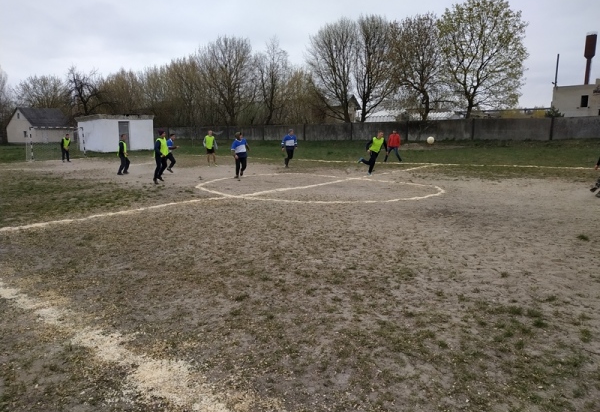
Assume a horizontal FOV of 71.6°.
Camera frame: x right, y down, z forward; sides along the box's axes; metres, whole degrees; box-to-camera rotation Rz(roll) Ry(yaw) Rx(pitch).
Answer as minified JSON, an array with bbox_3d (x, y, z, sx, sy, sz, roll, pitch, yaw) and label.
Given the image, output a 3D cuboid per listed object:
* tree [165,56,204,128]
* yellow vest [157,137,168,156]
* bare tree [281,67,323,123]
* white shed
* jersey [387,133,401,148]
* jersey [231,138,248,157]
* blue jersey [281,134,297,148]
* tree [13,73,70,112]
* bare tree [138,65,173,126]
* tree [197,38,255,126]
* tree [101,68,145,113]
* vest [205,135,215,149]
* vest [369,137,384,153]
[{"bbox_3d":[-16.970,-15.915,61.141,5.877,11.835,5.583,0,10,0],"label":"tree"},{"bbox_3d":[-4.363,-1.863,13.200,0.310,0.620,0.420,5,12,29],"label":"yellow vest"},{"bbox_3d":[0.186,-12.759,51.550,5.203,8.676,4.943,0,10,0],"label":"bare tree"},{"bbox_3d":[-15.364,-6.058,34.623,4.300,2.900,4.600,8,14,41],"label":"white shed"},{"bbox_3d":[4.829,-3.391,21.439,0.660,0.720,0.340,1,10,7],"label":"jersey"},{"bbox_3d":[-2.181,-2.081,15.000,0.600,0.700,0.340,-4,11,-17],"label":"jersey"},{"bbox_3d":[-0.517,-2.931,18.700,0.640,0.640,0.320,-2,10,-6],"label":"blue jersey"},{"bbox_3d":[-45.983,-17.522,74.000,9.400,10.800,9.200,-1,10,0],"label":"tree"},{"bbox_3d":[-22.289,-15.960,64.182,5.244,10.950,4.982,0,10,0],"label":"bare tree"},{"bbox_3d":[-10.282,-16.665,59.000,8.400,14.000,8.200,-1,10,0],"label":"tree"},{"bbox_3d":[-29.868,-16.911,70.000,7.000,11.000,7.000,-1,10,0],"label":"tree"},{"bbox_3d":[-4.307,-3.008,19.800,0.440,0.640,0.280,-2,10,-8],"label":"vest"},{"bbox_3d":[2.786,-2.210,15.149,0.470,0.600,0.330,6,13,-38],"label":"vest"}]

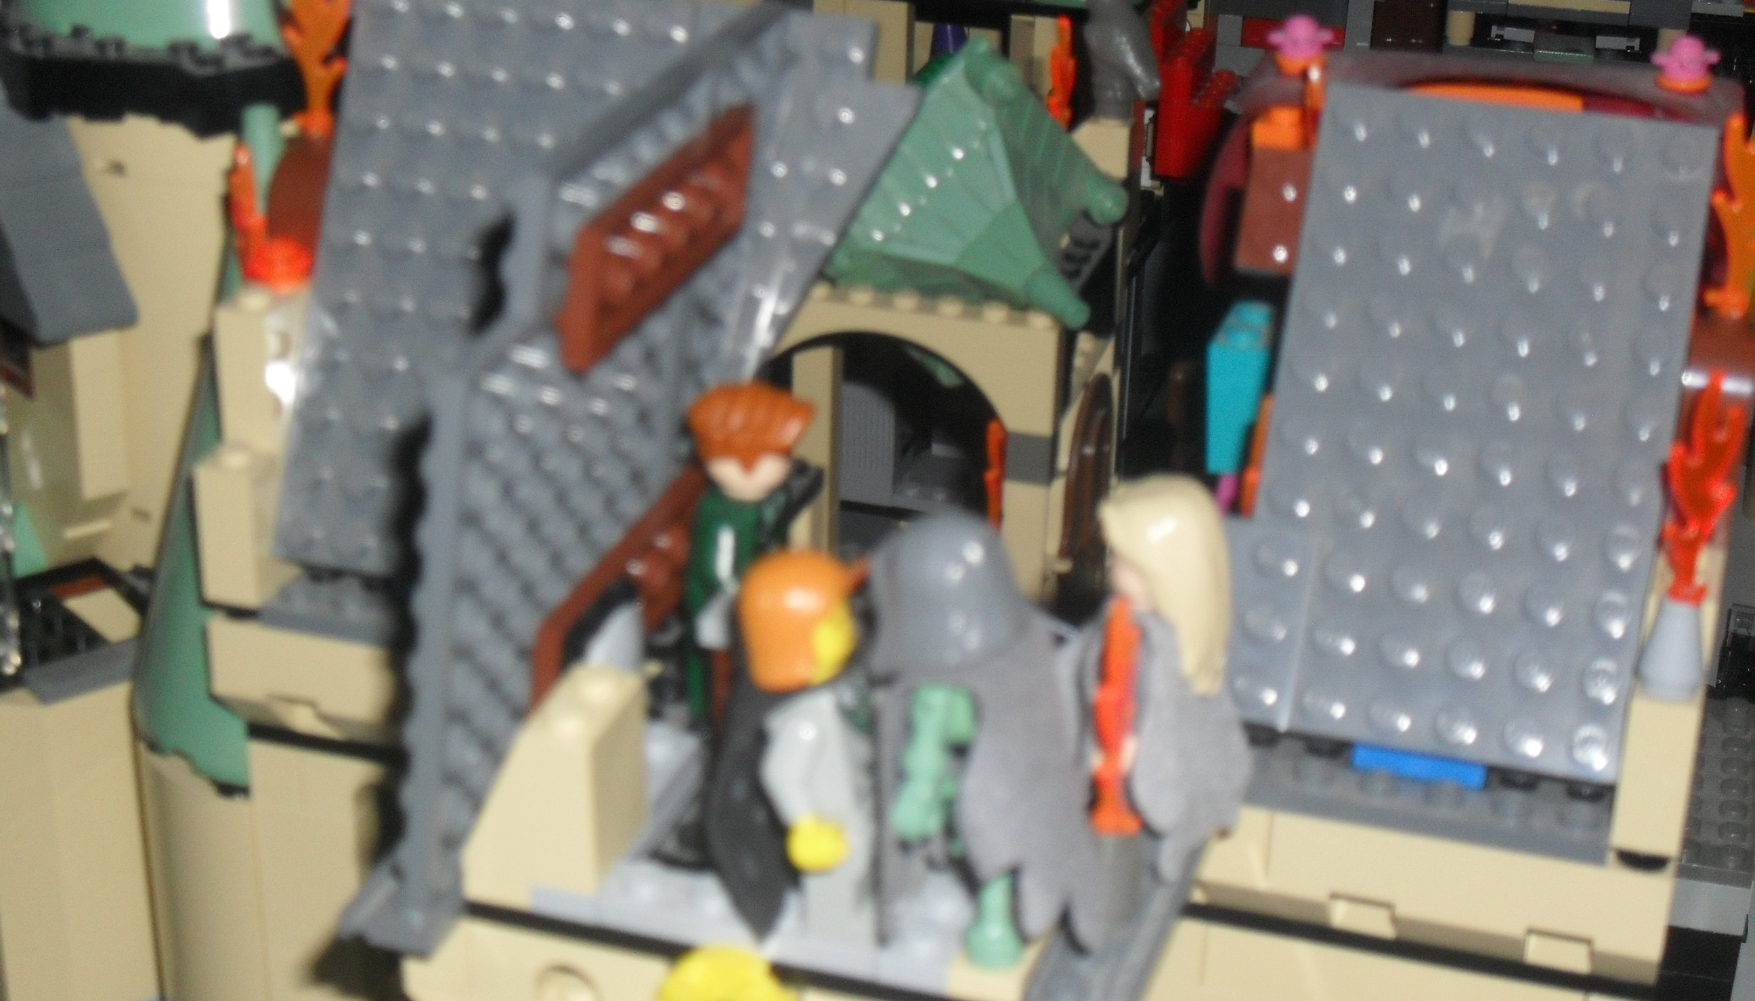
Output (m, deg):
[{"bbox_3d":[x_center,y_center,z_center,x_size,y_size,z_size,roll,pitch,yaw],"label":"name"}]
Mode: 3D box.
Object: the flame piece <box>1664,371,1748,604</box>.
[{"bbox_3d":[0.095,-0.002,0.332,0.004,0.029,0.011,-19,33,-34],"label":"flame piece"}]

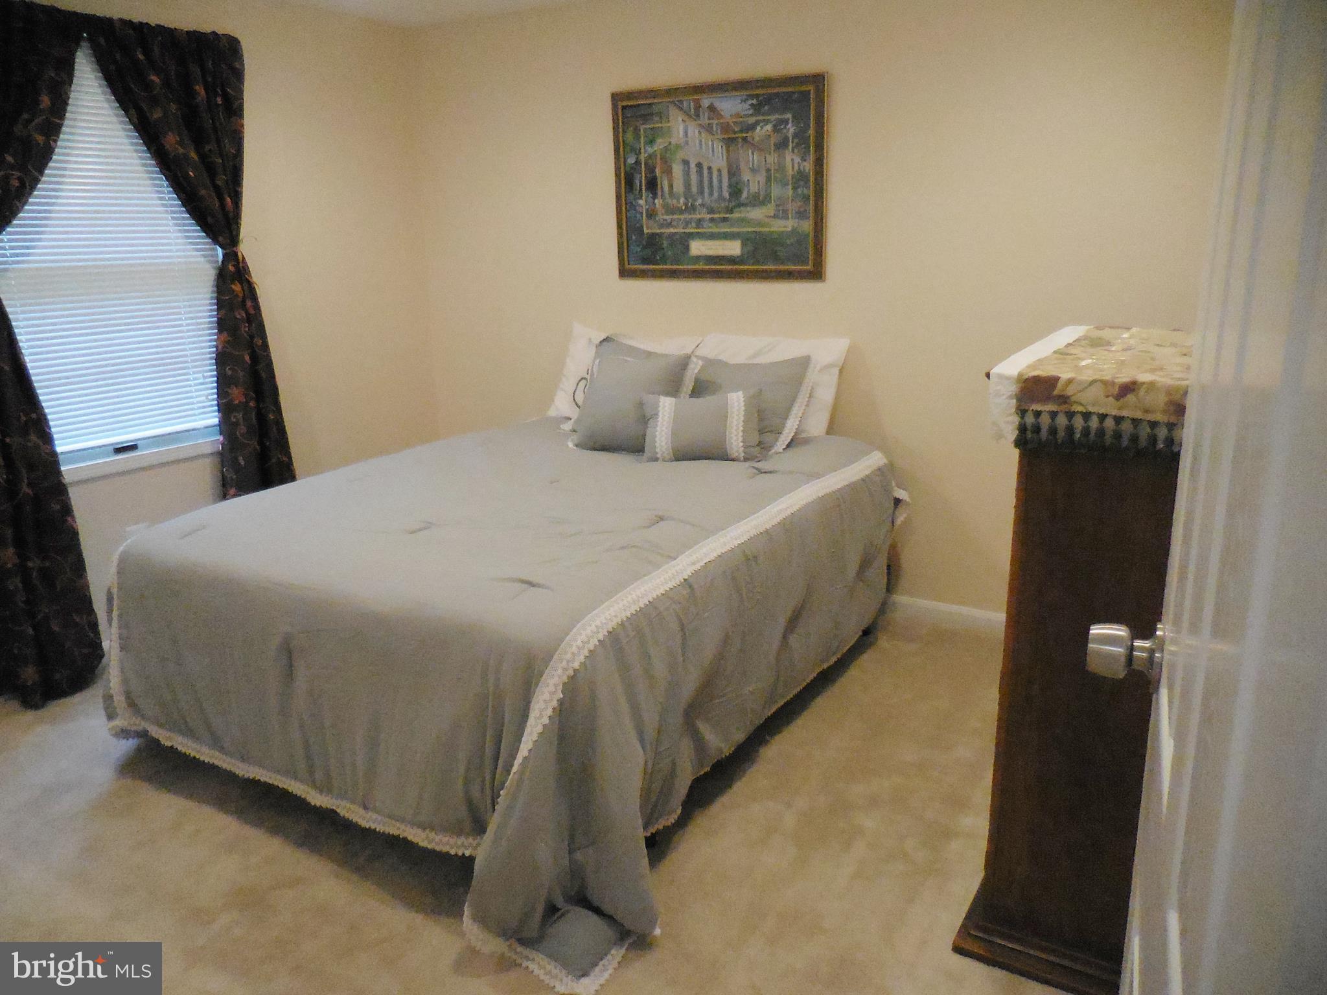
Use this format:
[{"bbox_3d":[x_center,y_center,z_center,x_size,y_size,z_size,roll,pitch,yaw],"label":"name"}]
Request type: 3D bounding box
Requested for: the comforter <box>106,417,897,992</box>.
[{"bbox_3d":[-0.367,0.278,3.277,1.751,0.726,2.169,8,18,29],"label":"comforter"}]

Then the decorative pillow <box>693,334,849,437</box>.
[{"bbox_3d":[0.375,-0.444,3.749,0.647,0.418,0.149,8,-9,29],"label":"decorative pillow"}]

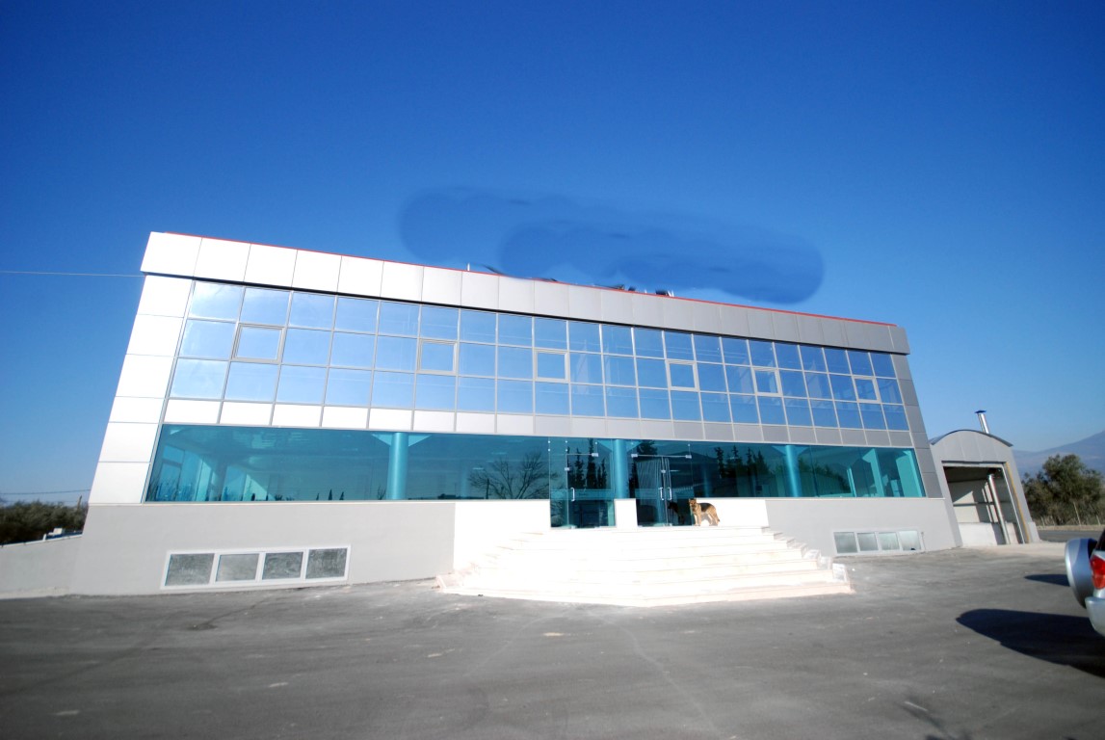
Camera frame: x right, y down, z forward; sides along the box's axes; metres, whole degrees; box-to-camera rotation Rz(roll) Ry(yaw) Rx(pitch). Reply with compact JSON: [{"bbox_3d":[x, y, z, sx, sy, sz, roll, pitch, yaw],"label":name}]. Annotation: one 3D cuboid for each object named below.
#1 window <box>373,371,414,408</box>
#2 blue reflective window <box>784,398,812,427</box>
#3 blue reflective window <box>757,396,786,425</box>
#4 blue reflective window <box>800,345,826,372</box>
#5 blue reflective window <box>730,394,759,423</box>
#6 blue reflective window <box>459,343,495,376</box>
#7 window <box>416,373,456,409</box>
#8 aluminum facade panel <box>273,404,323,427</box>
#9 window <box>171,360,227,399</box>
[{"bbox_3d":[-4.795,0.617,13.934,1.212,1.121,0.080,4,-18,-16],"label":"window"},{"bbox_3d":[9.605,1.660,18.003,1.212,1.121,0.080,4,-18,-16],"label":"blue reflective window"},{"bbox_3d":[8.075,1.497,16.939,1.165,1.065,0.080,4,-18,-16],"label":"blue reflective window"},{"bbox_3d":[10.336,-0.442,18.293,1.116,1.044,0.080,4,-19,-16],"label":"blue reflective window"},{"bbox_3d":[6.923,1.414,16.612,1.165,1.065,0.080,4,-18,-16],"label":"blue reflective window"},{"bbox_3d":[-2.314,-0.305,14.363,1.116,1.044,0.080,4,-19,-16],"label":"blue reflective window"},{"bbox_3d":[-3.412,0.661,13.572,1.142,1.042,0.080,4,-18,-16],"label":"window"},{"bbox_3d":[-6.885,1.242,12.447,1.116,0.552,0.080,4,-19,-16],"label":"aluminum facade panel"},{"bbox_3d":[-9.206,0.249,12.044,1.128,1.038,0.080,4,-18,-16],"label":"window"}]

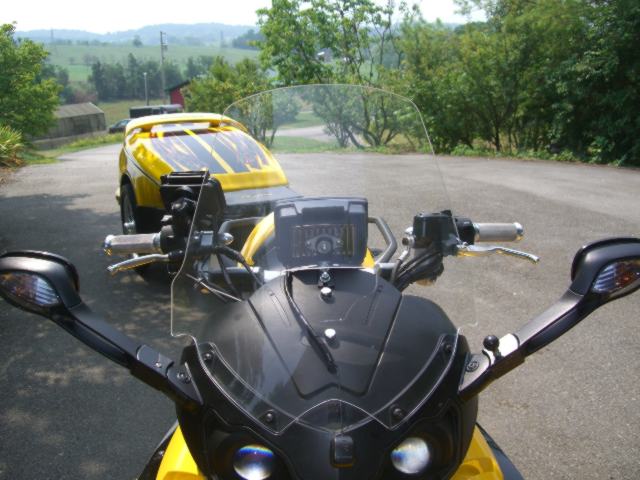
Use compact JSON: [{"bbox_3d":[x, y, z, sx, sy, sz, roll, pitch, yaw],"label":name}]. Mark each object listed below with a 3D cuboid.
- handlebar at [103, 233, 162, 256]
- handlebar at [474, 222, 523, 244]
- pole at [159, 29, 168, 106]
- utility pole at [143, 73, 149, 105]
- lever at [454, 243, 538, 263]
[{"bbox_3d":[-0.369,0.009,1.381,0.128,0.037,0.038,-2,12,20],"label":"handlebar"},{"bbox_3d":[0.360,-0.015,1.415,0.125,0.037,0.038,-2,12,-26],"label":"handlebar"},{"bbox_3d":[-17.927,-19.190,80.016,0.900,8.746,0.600,0,13,0],"label":"pole"},{"bbox_3d":[-17.446,-14.884,70.585,0.380,3.689,0.380,0,13,0],"label":"utility pole"},{"bbox_3d":[0.349,0.025,1.364,0.178,0.026,0.034,8,10,-19],"label":"lever"}]

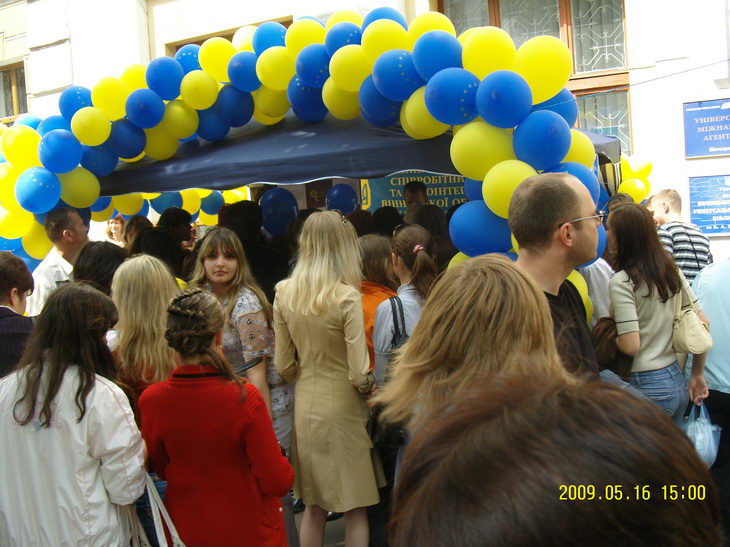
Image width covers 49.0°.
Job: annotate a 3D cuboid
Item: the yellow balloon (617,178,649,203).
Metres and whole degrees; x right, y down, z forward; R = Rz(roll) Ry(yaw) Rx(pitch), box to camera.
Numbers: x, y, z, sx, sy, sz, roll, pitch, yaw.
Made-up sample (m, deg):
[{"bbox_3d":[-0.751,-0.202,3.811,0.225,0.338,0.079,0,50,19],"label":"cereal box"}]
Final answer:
[{"bbox_3d":[2.171,-0.645,6.500,0.260,0.280,0.260,-3,2,0],"label":"yellow balloon"}]

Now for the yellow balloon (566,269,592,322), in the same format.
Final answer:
[{"bbox_3d":[0.910,0.111,3.700,0.262,0.275,0.262,-3,2,14],"label":"yellow balloon"}]

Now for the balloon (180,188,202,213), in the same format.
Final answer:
[{"bbox_3d":[-1.595,-0.647,7.200,0.260,0.280,0.260,-3,2,0],"label":"balloon"}]

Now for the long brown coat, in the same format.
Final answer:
[{"bbox_3d":[-0.153,0.495,3.280,0.420,0.930,0.320,-3,2,16],"label":"long brown coat"}]

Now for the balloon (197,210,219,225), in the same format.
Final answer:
[{"bbox_3d":[-1.475,-0.582,7.700,0.245,0.260,0.245,-4,2,-11],"label":"balloon"}]

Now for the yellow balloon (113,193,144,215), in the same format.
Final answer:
[{"bbox_3d":[-1.997,-0.615,6.750,0.260,0.280,0.260,-3,2,0],"label":"yellow balloon"}]

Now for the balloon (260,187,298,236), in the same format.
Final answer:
[{"bbox_3d":[-0.576,-0.411,5.400,0.255,0.320,0.255,-4,2,-6],"label":"balloon"}]

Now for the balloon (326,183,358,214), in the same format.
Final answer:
[{"bbox_3d":[-0.177,-0.573,6.250,0.245,0.265,0.245,-4,2,-1],"label":"balloon"}]

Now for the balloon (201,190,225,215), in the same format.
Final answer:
[{"bbox_3d":[-1.444,-0.671,7.600,0.235,0.250,0.235,-4,2,-10],"label":"balloon"}]

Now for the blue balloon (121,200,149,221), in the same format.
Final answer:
[{"bbox_3d":[-1.928,-0.552,6.700,0.250,0.265,0.250,-4,2,-16],"label":"blue balloon"}]

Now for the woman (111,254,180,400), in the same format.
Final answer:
[{"bbox_3d":[-0.712,0.748,2.775,0.450,1.630,0.300,-3,2,7],"label":"woman"}]

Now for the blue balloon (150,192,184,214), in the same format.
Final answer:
[{"bbox_3d":[-1.668,-0.598,6.750,0.260,0.280,0.260,-3,2,0],"label":"blue balloon"}]

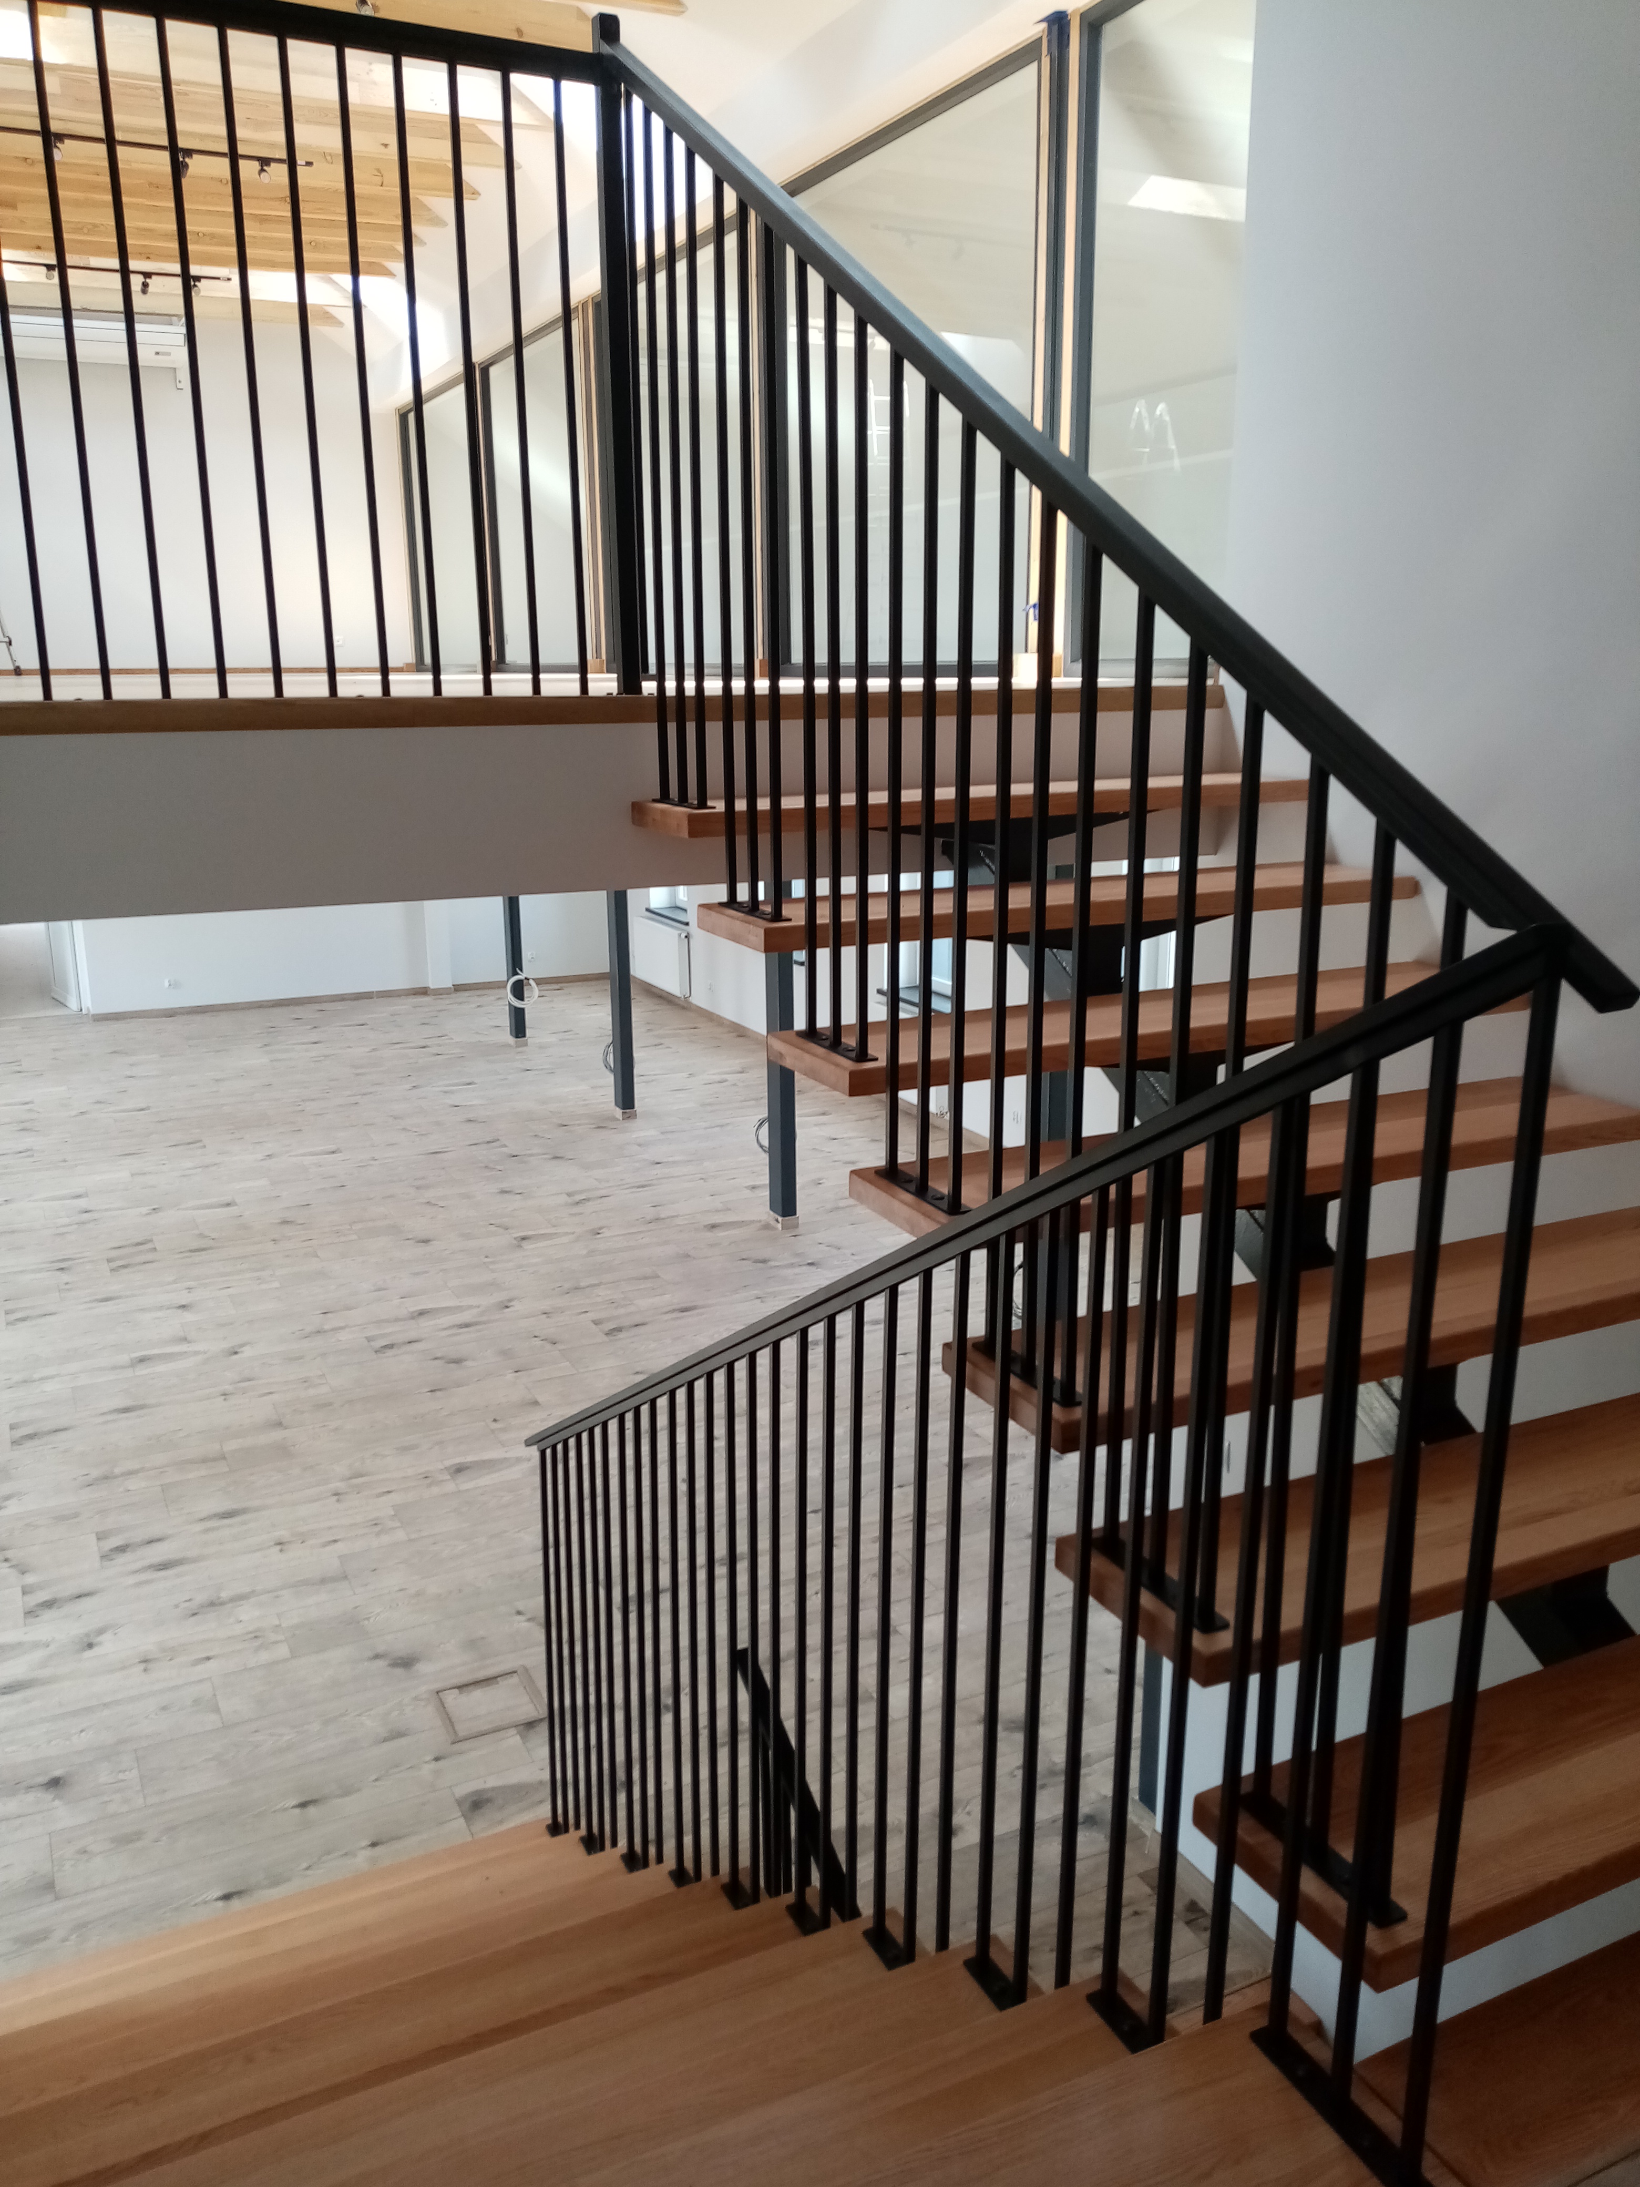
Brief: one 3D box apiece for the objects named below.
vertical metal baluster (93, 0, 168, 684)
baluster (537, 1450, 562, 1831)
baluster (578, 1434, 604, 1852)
[{"bbox_3d":[-1.123,-1.183,2.685,0.013,1.040,0.013,-8,16,-27],"label":"vertical metal baluster"},{"bbox_3d":[-0.703,1.425,4.258,0.013,1.080,0.013,-8,16,-27],"label":"baluster"},{"bbox_3d":[-0.569,1.328,3.971,0.013,1.094,0.013,-8,16,-27],"label":"baluster"}]

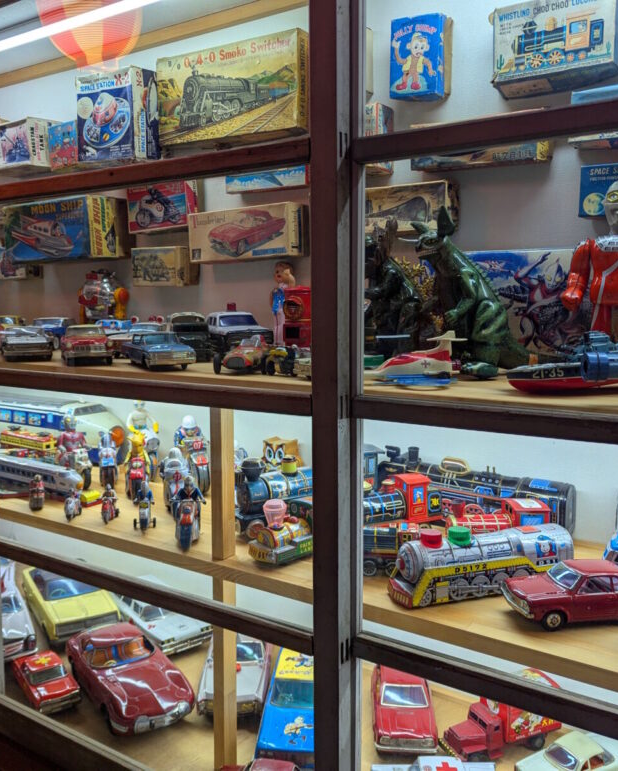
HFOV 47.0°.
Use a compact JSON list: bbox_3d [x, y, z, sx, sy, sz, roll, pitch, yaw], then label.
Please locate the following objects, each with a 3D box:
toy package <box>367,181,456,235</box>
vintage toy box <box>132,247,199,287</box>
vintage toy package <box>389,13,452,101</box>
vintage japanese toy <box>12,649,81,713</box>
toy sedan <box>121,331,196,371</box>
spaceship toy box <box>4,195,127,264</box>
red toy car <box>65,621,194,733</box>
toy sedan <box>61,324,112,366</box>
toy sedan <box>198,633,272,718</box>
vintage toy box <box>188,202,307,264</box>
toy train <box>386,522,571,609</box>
[{"bbox_3d":[0.173,-0.333,1.358,0.219,0.084,0.063,5,8,35],"label":"toy package"},{"bbox_3d":[-0.343,-0.281,1.701,0.149,0.090,0.071,4,8,33],"label":"vintage toy box"},{"bbox_3d":[0.205,-0.596,1.300,0.093,0.130,0.061,8,17,33],"label":"vintage toy package"},{"bbox_3d":[-0.530,0.585,1.432,0.083,0.057,0.199,-5,8,-36],"label":"vintage japanese toy"},{"bbox_3d":[-0.284,-0.068,1.331,0.085,0.065,0.203,-3,7,-27],"label":"toy sedan"},{"bbox_3d":[-0.640,-0.402,1.856,0.331,0.144,0.109,4,10,34],"label":"spaceship toy box"},{"bbox_3d":[-0.360,0.559,1.405,0.150,0.115,0.369,-5,8,-34],"label":"red toy car"},{"bbox_3d":[-0.446,-0.083,1.417,0.086,0.076,0.202,-3,7,-22],"label":"toy sedan"},{"bbox_3d":[-0.142,0.566,1.463,0.118,0.080,0.307,0,7,1],"label":"toy sedan"},{"bbox_3d":[-0.133,-0.330,1.558,0.277,0.106,0.070,3,7,33],"label":"vintage toy box"},{"bbox_3d":[0.254,0.253,1.051,0.286,0.095,0.059,-2,7,-20],"label":"toy train"}]

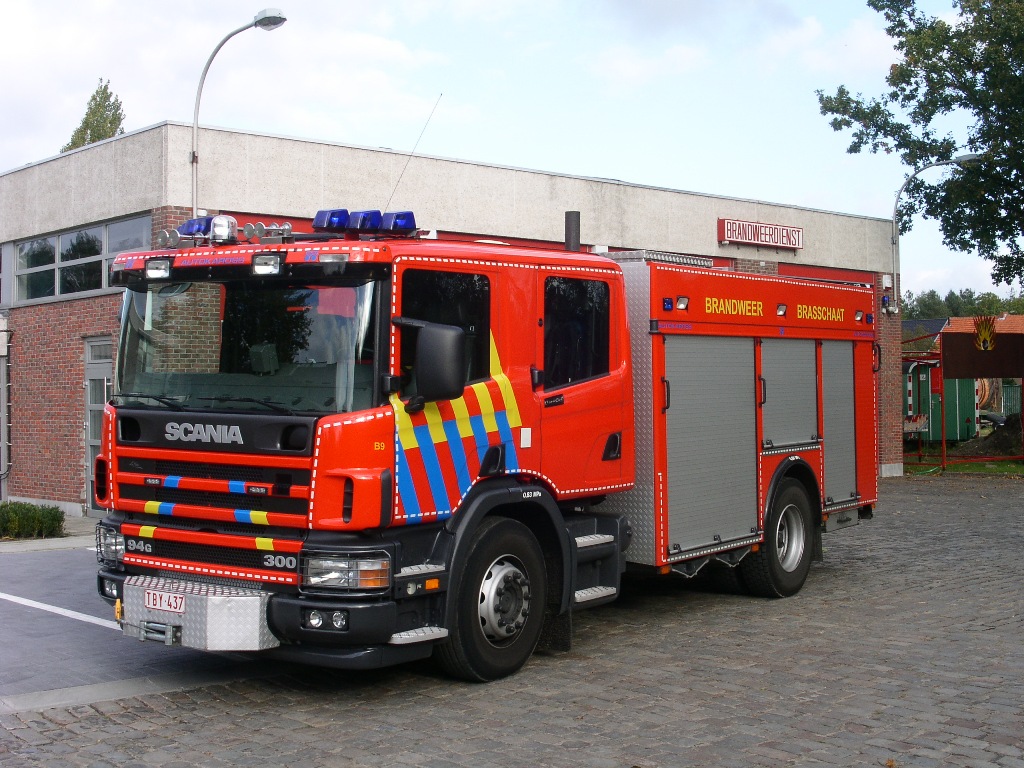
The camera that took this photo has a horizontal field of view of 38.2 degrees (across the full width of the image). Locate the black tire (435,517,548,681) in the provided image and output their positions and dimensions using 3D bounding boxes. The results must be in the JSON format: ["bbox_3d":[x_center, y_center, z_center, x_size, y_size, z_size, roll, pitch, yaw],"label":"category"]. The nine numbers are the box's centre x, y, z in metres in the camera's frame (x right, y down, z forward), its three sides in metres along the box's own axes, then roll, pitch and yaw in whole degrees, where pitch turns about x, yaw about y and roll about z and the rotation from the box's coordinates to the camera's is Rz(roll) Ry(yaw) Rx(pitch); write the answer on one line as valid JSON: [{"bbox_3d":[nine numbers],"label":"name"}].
[{"bbox_3d":[-0.154,1.379,9.448,0.295,1.034,1.034,-1,0,35],"label":"black tire"}]

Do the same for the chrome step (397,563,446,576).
[{"bbox_3d":[-0.598,1.116,8.864,0.140,0.035,0.460,1,1,35],"label":"chrome step"}]

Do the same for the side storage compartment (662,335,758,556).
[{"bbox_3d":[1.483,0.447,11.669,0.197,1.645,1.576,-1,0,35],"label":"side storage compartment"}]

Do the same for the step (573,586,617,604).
[{"bbox_3d":[0.532,1.485,10.463,0.150,0.045,0.550,1,1,35],"label":"step"}]

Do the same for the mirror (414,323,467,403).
[{"bbox_3d":[-0.417,-0.117,8.436,0.256,0.458,0.158,-1,0,35],"label":"mirror"}]

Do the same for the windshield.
[{"bbox_3d":[-1.762,-0.215,9.056,2.187,0.798,0.276,-1,-8,35],"label":"windshield"}]

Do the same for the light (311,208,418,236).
[{"bbox_3d":[-0.904,-0.992,9.017,0.610,0.145,0.230,0,1,-14],"label":"light"}]

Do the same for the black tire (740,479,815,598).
[{"bbox_3d":[2.321,1.348,12.972,0.305,1.034,1.034,-1,0,35],"label":"black tire"}]

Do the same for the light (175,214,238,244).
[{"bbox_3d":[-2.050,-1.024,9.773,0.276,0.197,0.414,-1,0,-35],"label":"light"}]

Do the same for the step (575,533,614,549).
[{"bbox_3d":[0.521,1.074,10.271,0.133,0.049,0.502,-1,0,35],"label":"step"}]

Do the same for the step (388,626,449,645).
[{"bbox_3d":[-0.589,1.507,8.861,0.160,0.045,0.480,1,1,35],"label":"step"}]

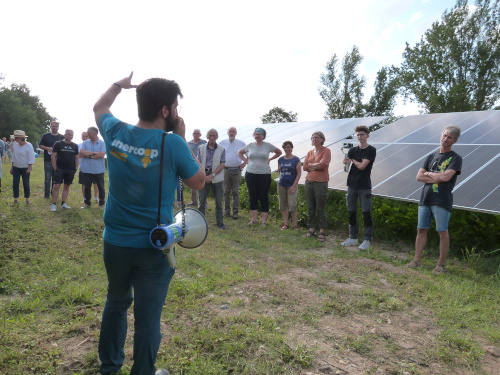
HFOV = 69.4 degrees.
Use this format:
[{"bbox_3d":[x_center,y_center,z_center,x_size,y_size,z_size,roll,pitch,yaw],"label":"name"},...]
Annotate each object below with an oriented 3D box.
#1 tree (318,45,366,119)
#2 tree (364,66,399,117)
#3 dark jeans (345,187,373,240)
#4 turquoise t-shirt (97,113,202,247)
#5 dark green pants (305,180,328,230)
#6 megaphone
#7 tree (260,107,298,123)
[{"bbox_3d":[10.647,-10.563,42.984,5.835,12.346,5.835,1,8,0],"label":"tree"},{"bbox_3d":[14.928,-9.012,41.990,4.420,9.751,4.420,1,8,0],"label":"tree"},{"bbox_3d":[1.600,0.325,5.270,0.370,0.860,0.290,6,10,30],"label":"dark jeans"},{"bbox_3d":[-0.595,-0.035,2.120,0.530,0.760,0.350,3,8,12],"label":"turquoise t-shirt"},{"bbox_3d":[1.055,0.250,5.690,0.370,0.850,0.280,5,9,25],"label":"dark green pants"},{"bbox_3d":[-0.415,0.285,2.060,0.230,0.300,0.330,6,10,30],"label":"megaphone"},{"bbox_3d":[5.195,-11.096,64.997,7.200,6.819,7.200,1,8,0],"label":"tree"}]

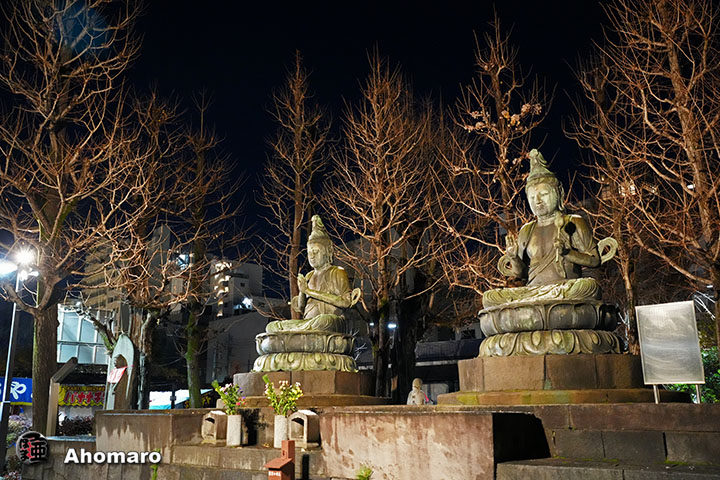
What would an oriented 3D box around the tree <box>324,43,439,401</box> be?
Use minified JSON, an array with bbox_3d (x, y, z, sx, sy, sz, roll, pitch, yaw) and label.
[{"bbox_3d":[0.656,-0.102,17.792,3.200,11.800,3.200,-1,-15,0],"label":"tree"}]

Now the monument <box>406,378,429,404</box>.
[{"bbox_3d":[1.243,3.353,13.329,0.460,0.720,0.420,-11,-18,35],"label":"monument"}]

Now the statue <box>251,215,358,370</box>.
[{"bbox_3d":[-1.117,1.158,13.918,2.250,3.600,2.200,-12,-19,38],"label":"statue"}]

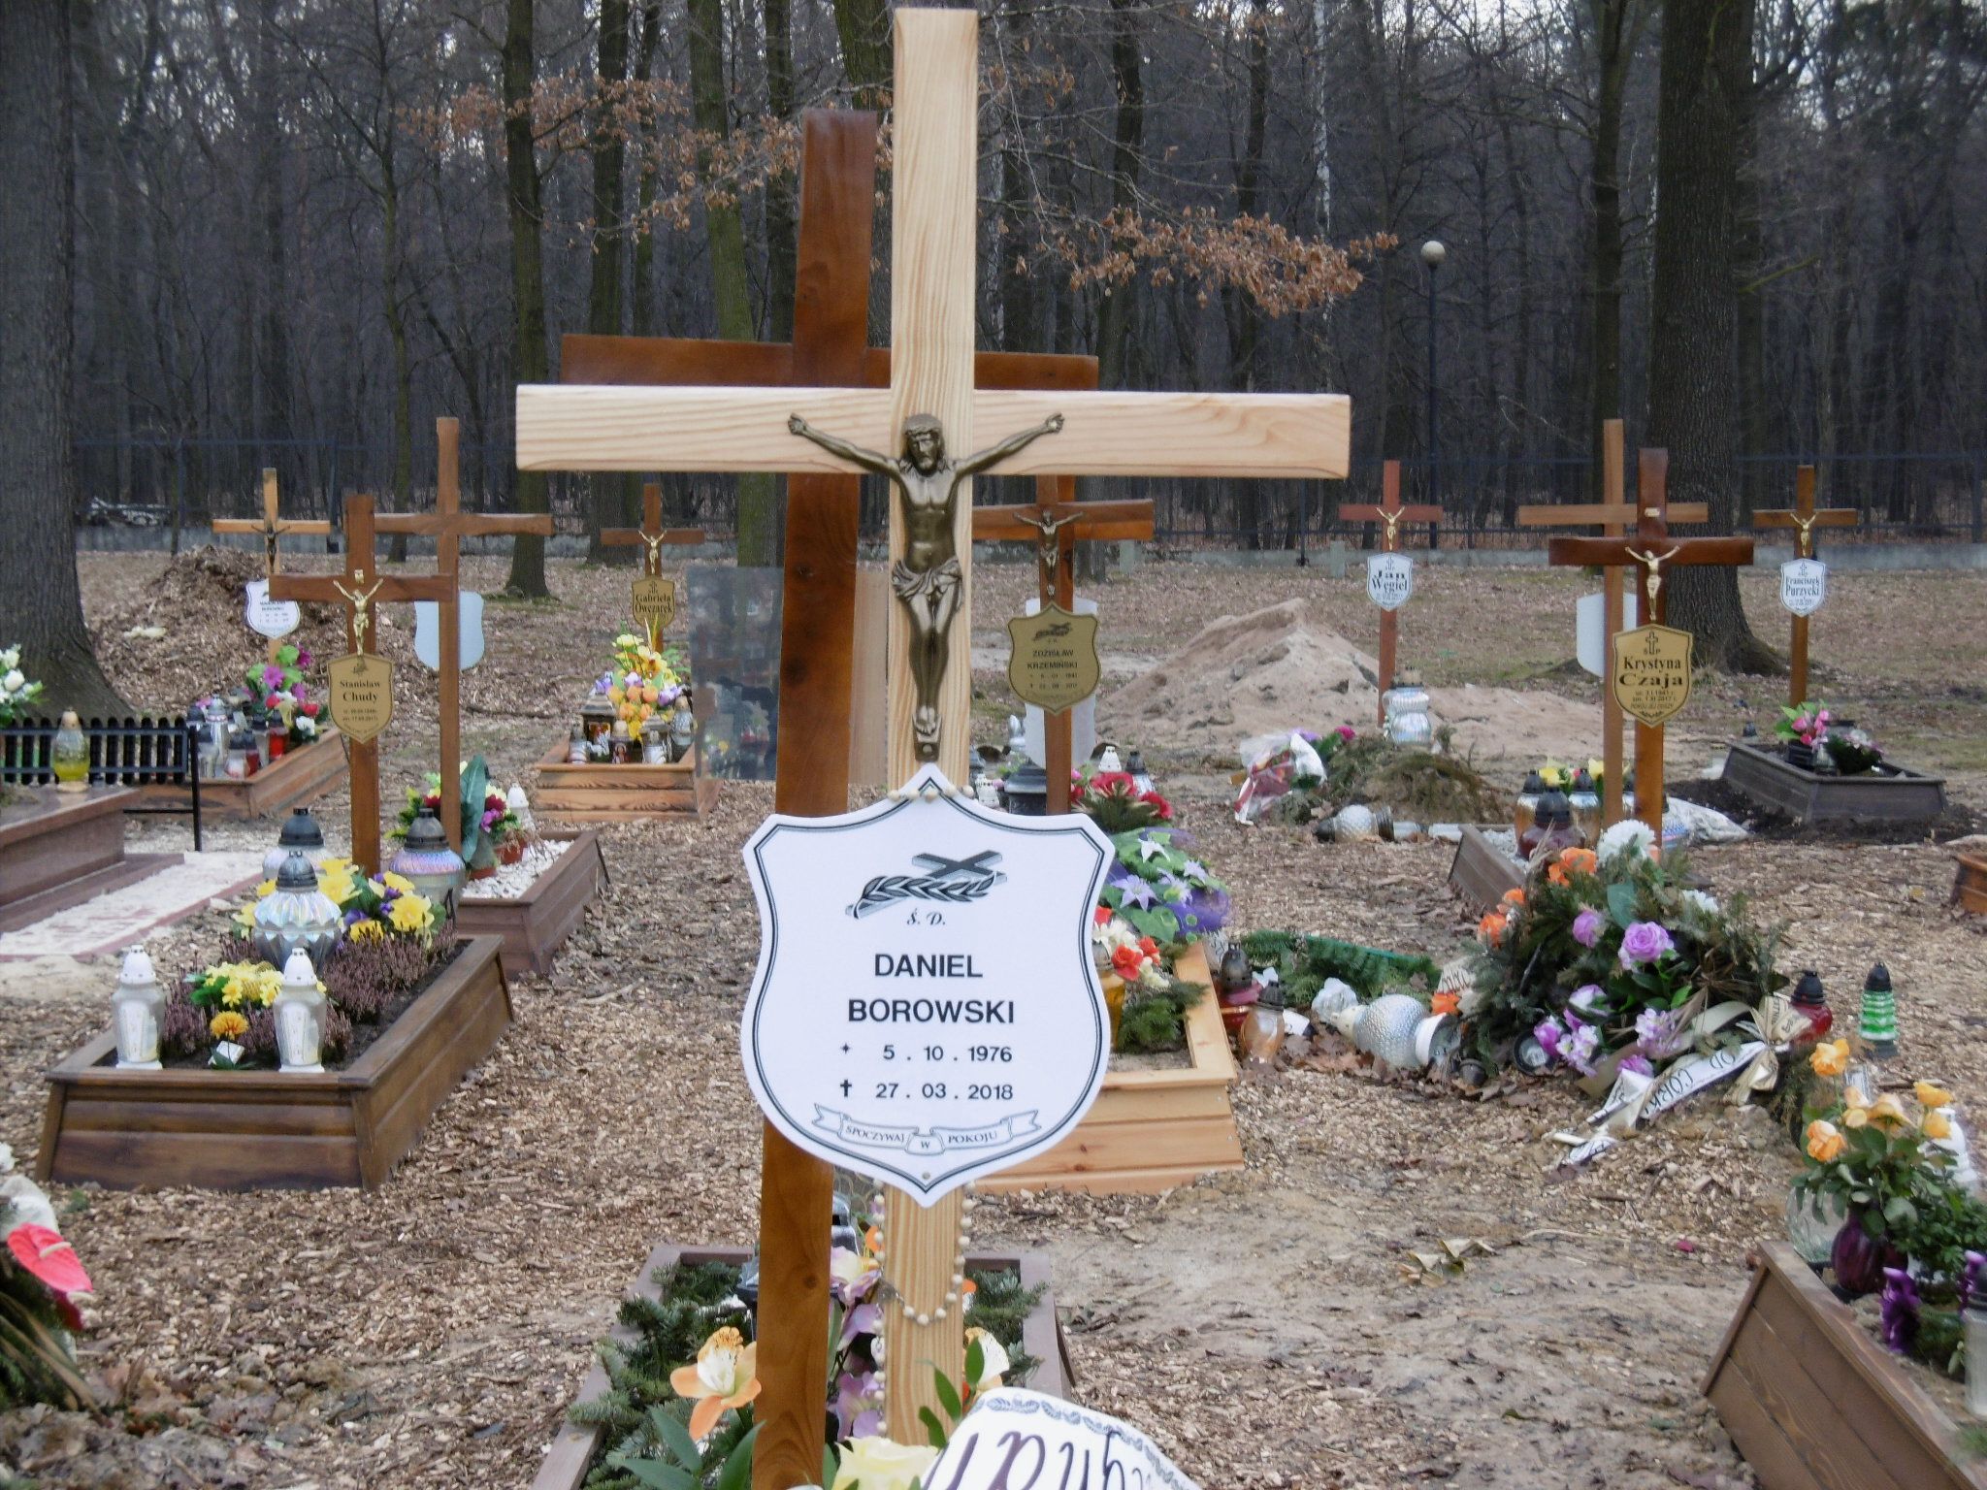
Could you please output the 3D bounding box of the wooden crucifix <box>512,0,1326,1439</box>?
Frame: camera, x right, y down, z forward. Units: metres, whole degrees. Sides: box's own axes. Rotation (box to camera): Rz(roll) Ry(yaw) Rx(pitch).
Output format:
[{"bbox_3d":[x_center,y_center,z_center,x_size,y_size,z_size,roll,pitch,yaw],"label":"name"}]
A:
[{"bbox_3d":[-0.049,0.293,2.519,0.602,1.650,0.065,0,5,-1],"label":"wooden crucifix"}]

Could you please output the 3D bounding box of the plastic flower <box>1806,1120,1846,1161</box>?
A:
[{"bbox_3d":[1.339,0.637,5.450,0.063,0.067,0.063,0,5,0],"label":"plastic flower"}]

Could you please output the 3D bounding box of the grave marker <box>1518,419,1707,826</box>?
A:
[{"bbox_3d":[1.937,-0.181,10.671,0.600,1.680,0.070,0,5,0],"label":"grave marker"}]

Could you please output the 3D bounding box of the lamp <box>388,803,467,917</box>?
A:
[{"bbox_3d":[-1.564,0.349,9.365,0.214,0.360,0.214,0,5,0],"label":"lamp"}]

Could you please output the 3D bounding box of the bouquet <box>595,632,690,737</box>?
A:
[{"bbox_3d":[-1.653,-0.269,15.922,0.430,0.520,0.360,0,5,0],"label":"bouquet"}]

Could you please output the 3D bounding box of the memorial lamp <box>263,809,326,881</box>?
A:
[{"bbox_3d":[-1.915,0.353,9.365,0.212,0.360,0.212,0,5,0],"label":"memorial lamp"}]

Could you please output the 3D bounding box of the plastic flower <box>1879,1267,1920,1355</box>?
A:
[{"bbox_3d":[1.396,0.873,5.220,0.063,0.137,0.062,0,5,0],"label":"plastic flower"}]

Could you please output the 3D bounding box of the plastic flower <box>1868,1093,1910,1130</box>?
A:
[{"bbox_3d":[1.455,0.596,5.500,0.067,0.060,0.065,0,5,0],"label":"plastic flower"}]

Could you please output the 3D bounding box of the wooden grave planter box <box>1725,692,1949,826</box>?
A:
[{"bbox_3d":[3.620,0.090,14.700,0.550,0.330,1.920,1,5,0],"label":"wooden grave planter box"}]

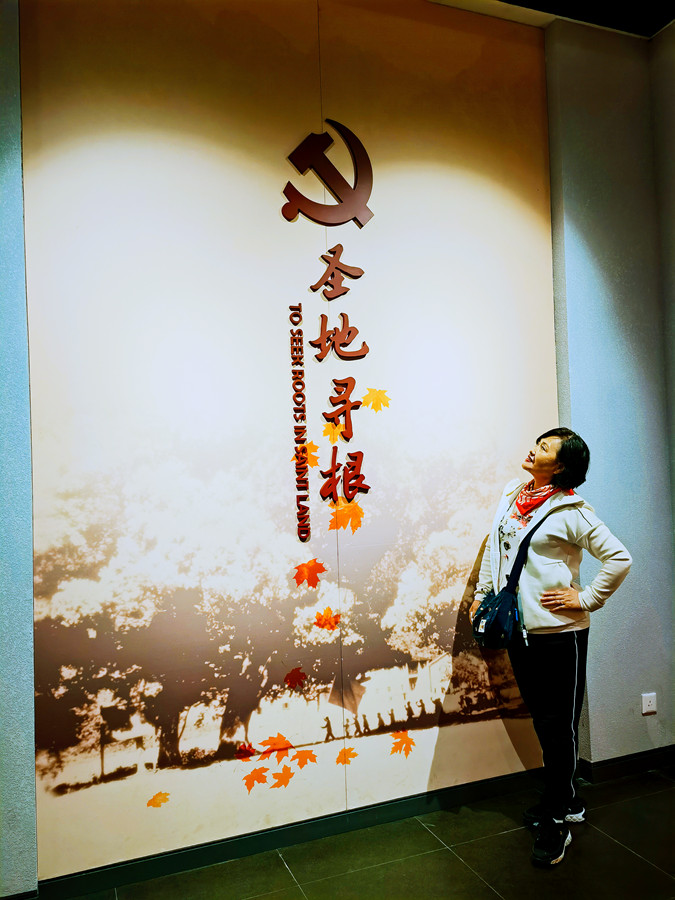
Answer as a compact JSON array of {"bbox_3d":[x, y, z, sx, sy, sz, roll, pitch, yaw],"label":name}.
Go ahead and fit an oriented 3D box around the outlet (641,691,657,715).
[{"bbox_3d":[1.459,1.186,3.283,0.086,0.086,0.015,-1,-2,-21],"label":"outlet"}]

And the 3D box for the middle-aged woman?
[{"bbox_3d":[0.809,0.708,2.719,0.490,1.580,0.530,-1,-2,-25],"label":"middle-aged woman"}]

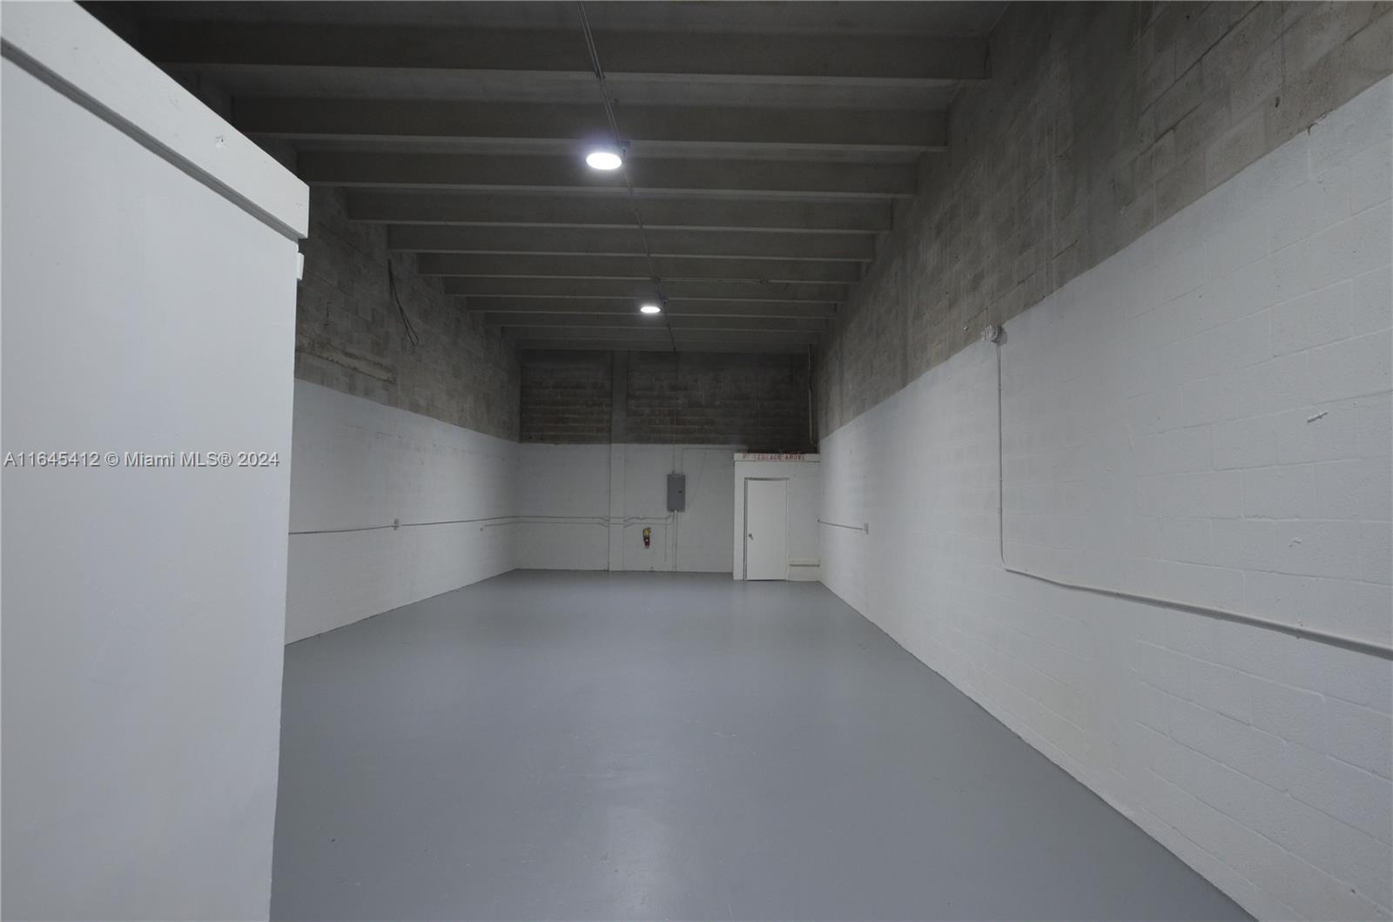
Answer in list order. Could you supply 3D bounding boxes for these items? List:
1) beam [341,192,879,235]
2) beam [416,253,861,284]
[{"bbox_3d":[-0.915,-3.058,10.471,6.675,0.343,0.142,1,-3,-1],"label":"beam"},{"bbox_3d":[-0.847,-2.935,12.873,6.674,0.343,0.142,1,-3,-1],"label":"beam"}]

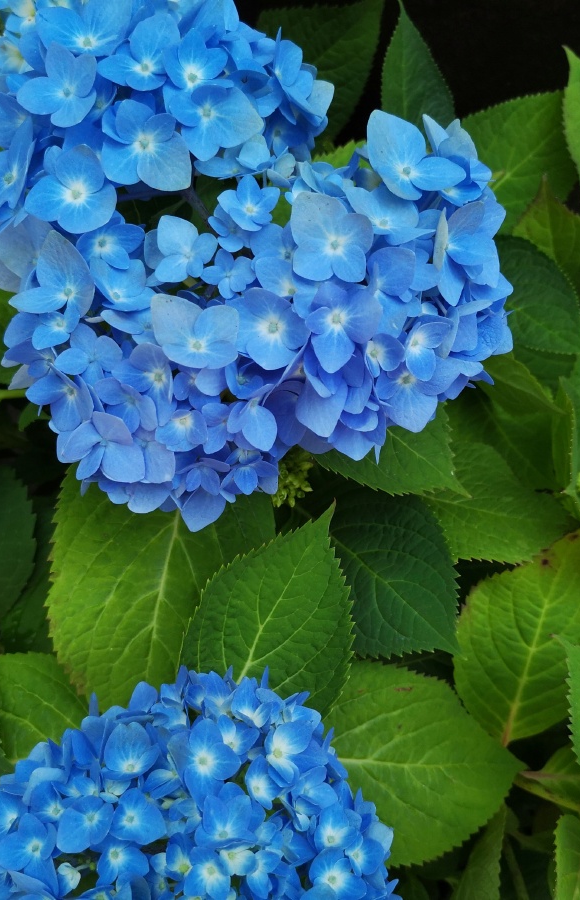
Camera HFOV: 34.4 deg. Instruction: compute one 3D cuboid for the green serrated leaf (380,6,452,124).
[{"bbox_3d":[0.074,-0.213,0.541,0.048,0.025,0.122,0,66,-6],"label":"green serrated leaf"}]

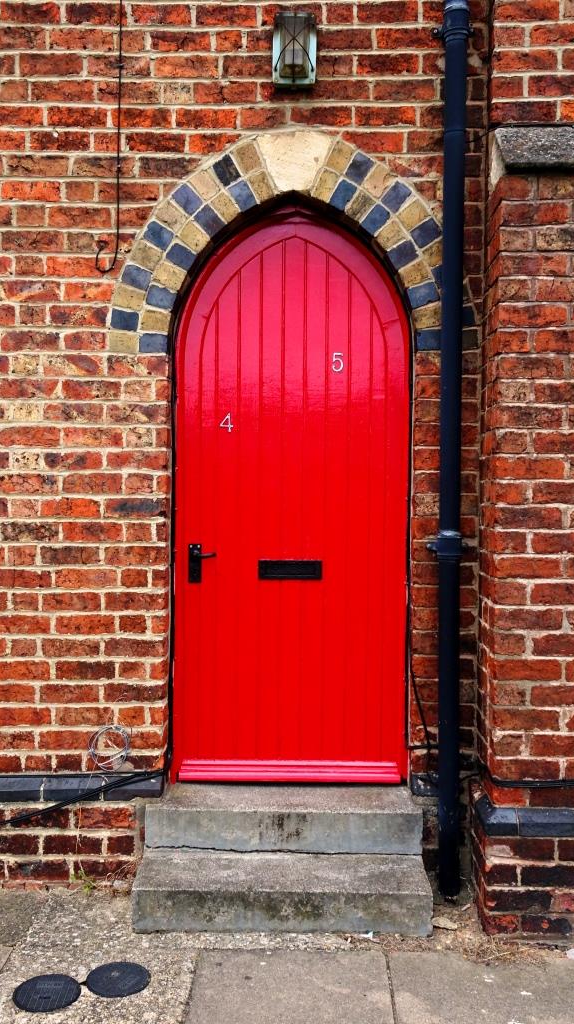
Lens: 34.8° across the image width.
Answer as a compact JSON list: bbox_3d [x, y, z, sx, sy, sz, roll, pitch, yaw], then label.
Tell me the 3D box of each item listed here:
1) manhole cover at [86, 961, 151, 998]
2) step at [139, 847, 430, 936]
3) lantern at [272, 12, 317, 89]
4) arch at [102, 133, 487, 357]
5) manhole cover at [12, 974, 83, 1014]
[{"bbox_3d":[-0.527,1.470,2.865,0.202,0.020,0.202,0,3,0],"label":"manhole cover"},{"bbox_3d":[-0.015,1.357,3.280,1.019,0.153,0.320,0,3,0],"label":"step"},{"bbox_3d":[0.029,-1.650,3.254,0.157,0.252,0.110,0,3,0],"label":"lantern"},{"bbox_3d":[0.029,-0.985,3.408,1.366,0.798,0.130,0,3,0],"label":"arch"},{"bbox_3d":[-0.728,1.474,2.788,0.200,0.020,0.200,0,3,0],"label":"manhole cover"}]

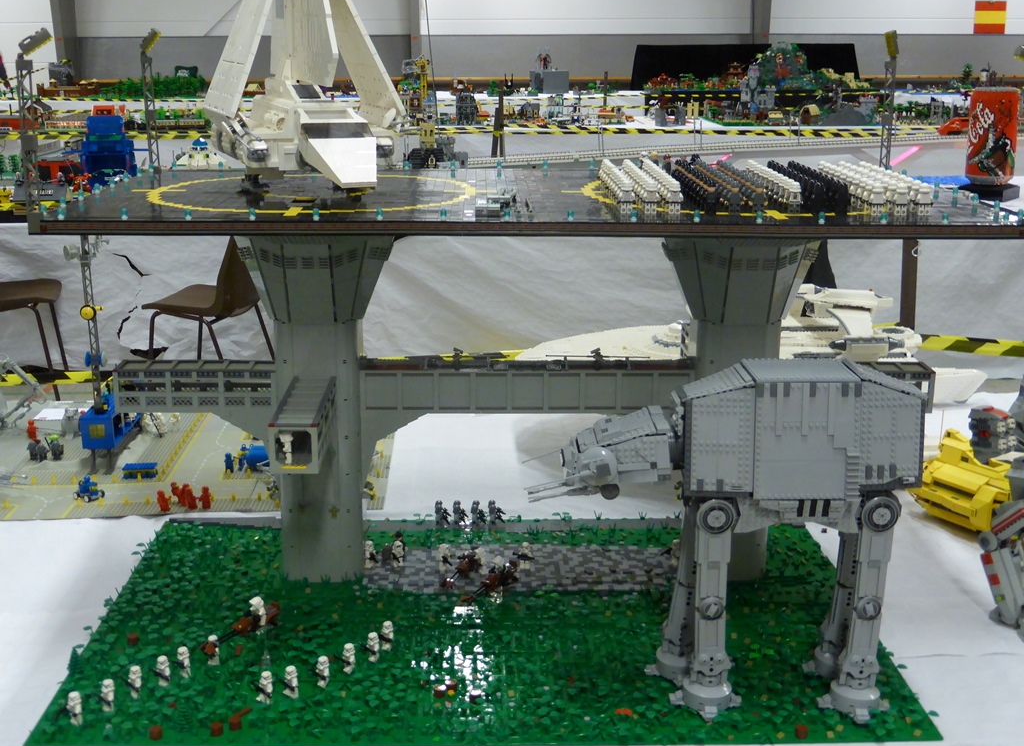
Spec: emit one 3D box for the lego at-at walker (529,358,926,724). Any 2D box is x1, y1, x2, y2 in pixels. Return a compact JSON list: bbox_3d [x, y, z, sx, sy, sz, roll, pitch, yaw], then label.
[{"bbox_3d":[0.263,0.207,1.579,0.489,0.447,0.187,0,16,0],"label":"lego at-at walker"}]

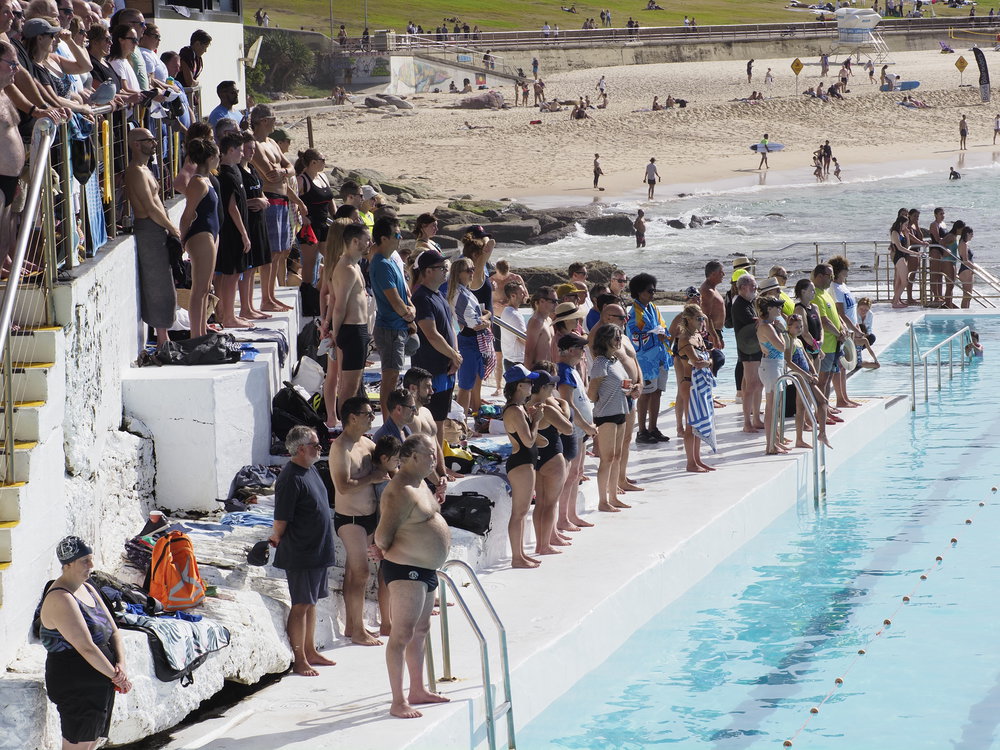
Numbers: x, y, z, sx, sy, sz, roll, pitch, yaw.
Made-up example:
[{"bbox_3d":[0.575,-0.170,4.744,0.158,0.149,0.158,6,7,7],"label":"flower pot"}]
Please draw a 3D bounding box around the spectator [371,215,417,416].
[{"bbox_3d":[-0.942,-0.504,28.600,0.420,1.780,0.480,0,5,18],"label":"spectator"}]

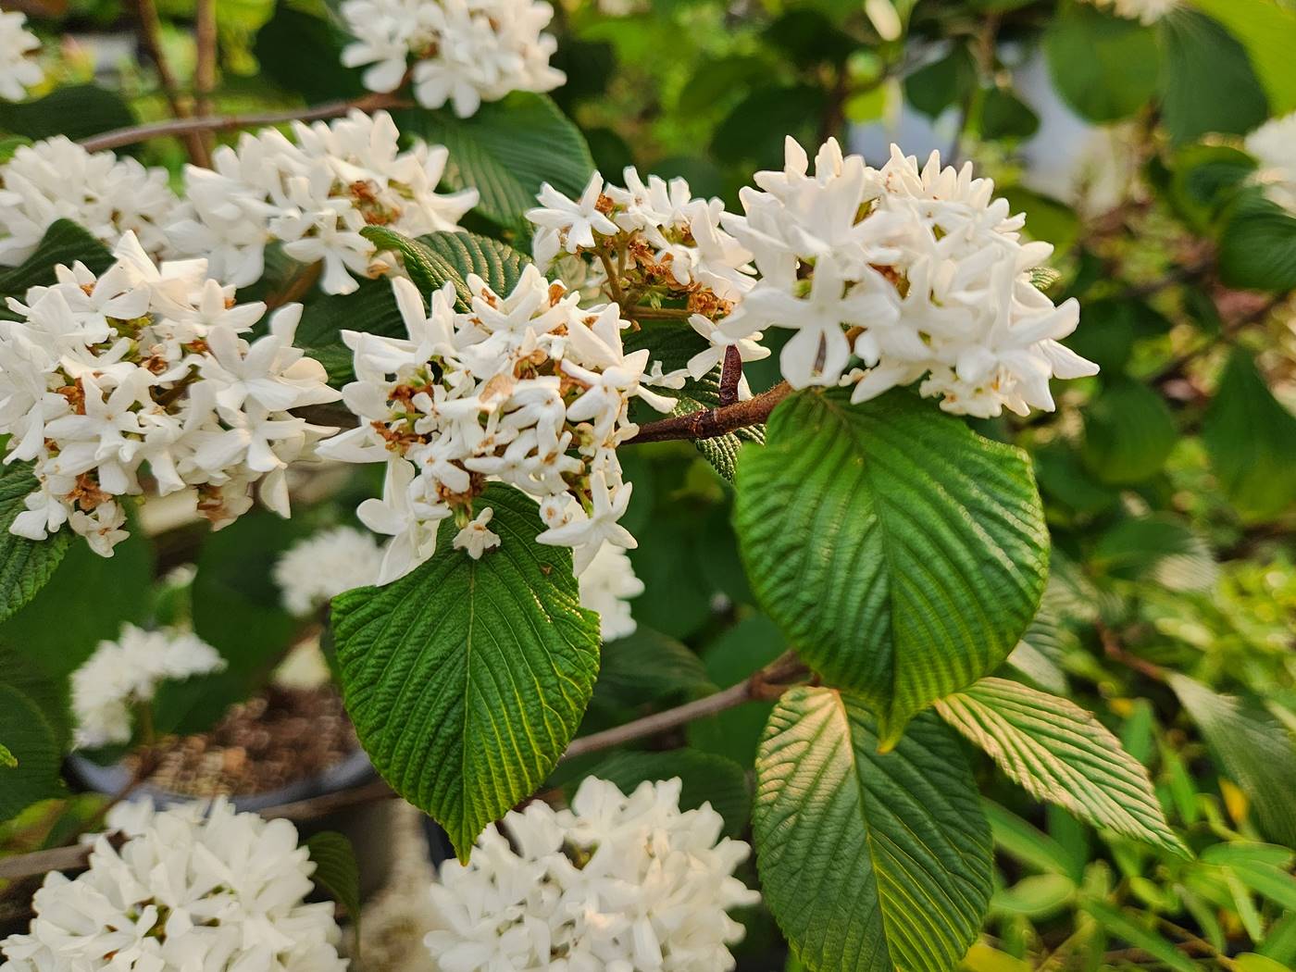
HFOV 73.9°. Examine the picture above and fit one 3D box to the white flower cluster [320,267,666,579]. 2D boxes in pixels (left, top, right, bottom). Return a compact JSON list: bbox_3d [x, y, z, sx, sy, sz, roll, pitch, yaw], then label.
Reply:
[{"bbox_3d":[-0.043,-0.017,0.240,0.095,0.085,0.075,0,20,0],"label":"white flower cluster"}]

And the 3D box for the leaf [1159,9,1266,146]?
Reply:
[{"bbox_3d":[0.347,-0.251,0.530,0.068,0.083,0.025,2,20,6],"label":"leaf"}]

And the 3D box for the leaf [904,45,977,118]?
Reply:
[{"bbox_3d":[0.254,-0.352,0.750,0.062,0.066,0.025,0,20,0],"label":"leaf"}]

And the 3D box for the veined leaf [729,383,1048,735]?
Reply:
[{"bbox_3d":[0.059,0.021,0.230,0.076,0.093,0.025,-10,-19,4],"label":"veined leaf"}]

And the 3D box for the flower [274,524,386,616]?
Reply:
[{"bbox_3d":[-0.181,0.047,0.510,0.074,0.053,0.066,-5,16,-17],"label":"flower"}]

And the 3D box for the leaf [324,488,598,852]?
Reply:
[{"bbox_3d":[-0.050,0.053,0.255,0.077,0.108,0.025,2,-12,-2],"label":"leaf"}]

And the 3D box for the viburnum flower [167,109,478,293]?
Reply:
[{"bbox_3d":[-0.107,-0.096,0.300,0.100,0.055,0.072,-5,16,-17],"label":"viburnum flower"}]

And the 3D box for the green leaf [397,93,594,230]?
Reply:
[{"bbox_3d":[-0.060,-0.128,0.340,0.078,0.060,0.022,-8,-25,-10],"label":"green leaf"}]

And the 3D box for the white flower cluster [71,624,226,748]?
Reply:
[{"bbox_3d":[-0.279,0.110,0.490,0.078,0.058,0.068,-7,17,-24],"label":"white flower cluster"}]

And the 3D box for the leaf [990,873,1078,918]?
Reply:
[{"bbox_3d":[0.259,0.276,0.580,0.056,0.016,0.030,0,15,0],"label":"leaf"}]

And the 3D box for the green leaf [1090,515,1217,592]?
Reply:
[{"bbox_3d":[0.337,0.044,0.580,0.083,0.034,0.050,6,16,22],"label":"green leaf"}]

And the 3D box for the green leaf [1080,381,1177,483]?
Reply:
[{"bbox_3d":[0.322,-0.036,0.580,0.063,0.070,0.025,-7,-19,22],"label":"green leaf"}]

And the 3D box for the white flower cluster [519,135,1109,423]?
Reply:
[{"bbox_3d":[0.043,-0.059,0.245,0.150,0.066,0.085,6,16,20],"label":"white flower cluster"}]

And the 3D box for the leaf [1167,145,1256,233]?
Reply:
[{"bbox_3d":[0.360,-0.190,0.550,0.056,0.056,0.025,2,20,6],"label":"leaf"}]

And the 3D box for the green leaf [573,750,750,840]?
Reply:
[{"bbox_3d":[0.005,0.135,0.370,0.080,0.020,0.060,5,51,4],"label":"green leaf"}]

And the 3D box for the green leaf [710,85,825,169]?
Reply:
[{"bbox_3d":[0.088,-0.256,0.620,0.082,0.064,0.025,0,20,0],"label":"green leaf"}]

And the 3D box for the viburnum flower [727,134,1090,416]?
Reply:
[{"bbox_3d":[0.069,-0.055,0.230,0.100,0.073,0.080,0,20,0],"label":"viburnum flower"}]

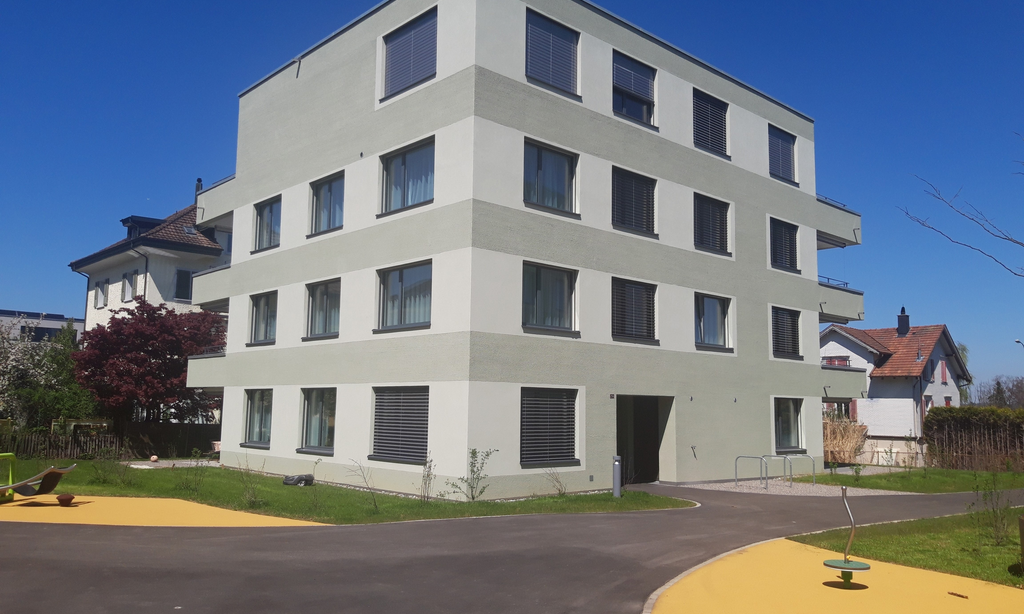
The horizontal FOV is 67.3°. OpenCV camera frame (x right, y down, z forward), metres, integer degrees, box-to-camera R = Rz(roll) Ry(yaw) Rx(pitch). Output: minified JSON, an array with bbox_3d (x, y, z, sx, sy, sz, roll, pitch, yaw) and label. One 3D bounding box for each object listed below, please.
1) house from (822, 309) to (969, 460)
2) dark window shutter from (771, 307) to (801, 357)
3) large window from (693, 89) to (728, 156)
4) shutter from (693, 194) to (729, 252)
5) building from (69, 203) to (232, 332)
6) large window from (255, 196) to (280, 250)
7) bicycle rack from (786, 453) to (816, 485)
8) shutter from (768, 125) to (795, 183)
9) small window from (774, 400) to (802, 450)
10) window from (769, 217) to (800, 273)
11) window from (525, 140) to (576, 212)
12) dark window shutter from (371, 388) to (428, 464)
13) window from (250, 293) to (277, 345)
[{"bbox_3d":[27.851,6.180,59.576,8.100,11.100,10.500,7,-9,-37],"label":"house"},{"bbox_3d":[8.451,0.825,23.905,1.756,1.483,0.200,7,-10,-41],"label":"dark window shutter"},{"bbox_3d":[5.645,-5.252,22.110,1.786,1.615,0.200,7,-10,-41],"label":"large window"},{"bbox_3d":[5.836,-2.463,22.771,1.797,1.523,0.130,7,-9,-42],"label":"shutter"},{"bbox_3d":[-15.580,0.800,38.880,10.500,11.400,10.000,-6,-10,44],"label":"building"},{"bbox_3d":[-7.259,-2.500,23.331,0.180,1.460,1.843,7,-10,-43],"label":"large window"},{"bbox_3d":[7.264,4.115,19.454,0.060,0.744,0.840,7,-10,-41],"label":"bicycle rack"},{"bbox_3d":[8.917,-5.074,25.606,1.852,1.590,0.140,7,-10,-42],"label":"shutter"},{"bbox_3d":[8.403,3.587,23.535,1.794,1.571,0.200,7,-10,-41],"label":"small window"},{"bbox_3d":[9.033,-2.061,25.688,1.827,1.523,0.130,7,-9,-42],"label":"window"},{"bbox_3d":[0.847,-2.940,17.543,1.789,1.448,0.200,7,-10,-41],"label":"window"},{"bbox_3d":[-2.557,2.704,17.788,0.200,1.711,2.196,7,-9,-42],"label":"dark window shutter"},{"bbox_3d":[-7.550,0.376,23.579,0.200,1.564,1.877,7,-9,-42],"label":"window"}]

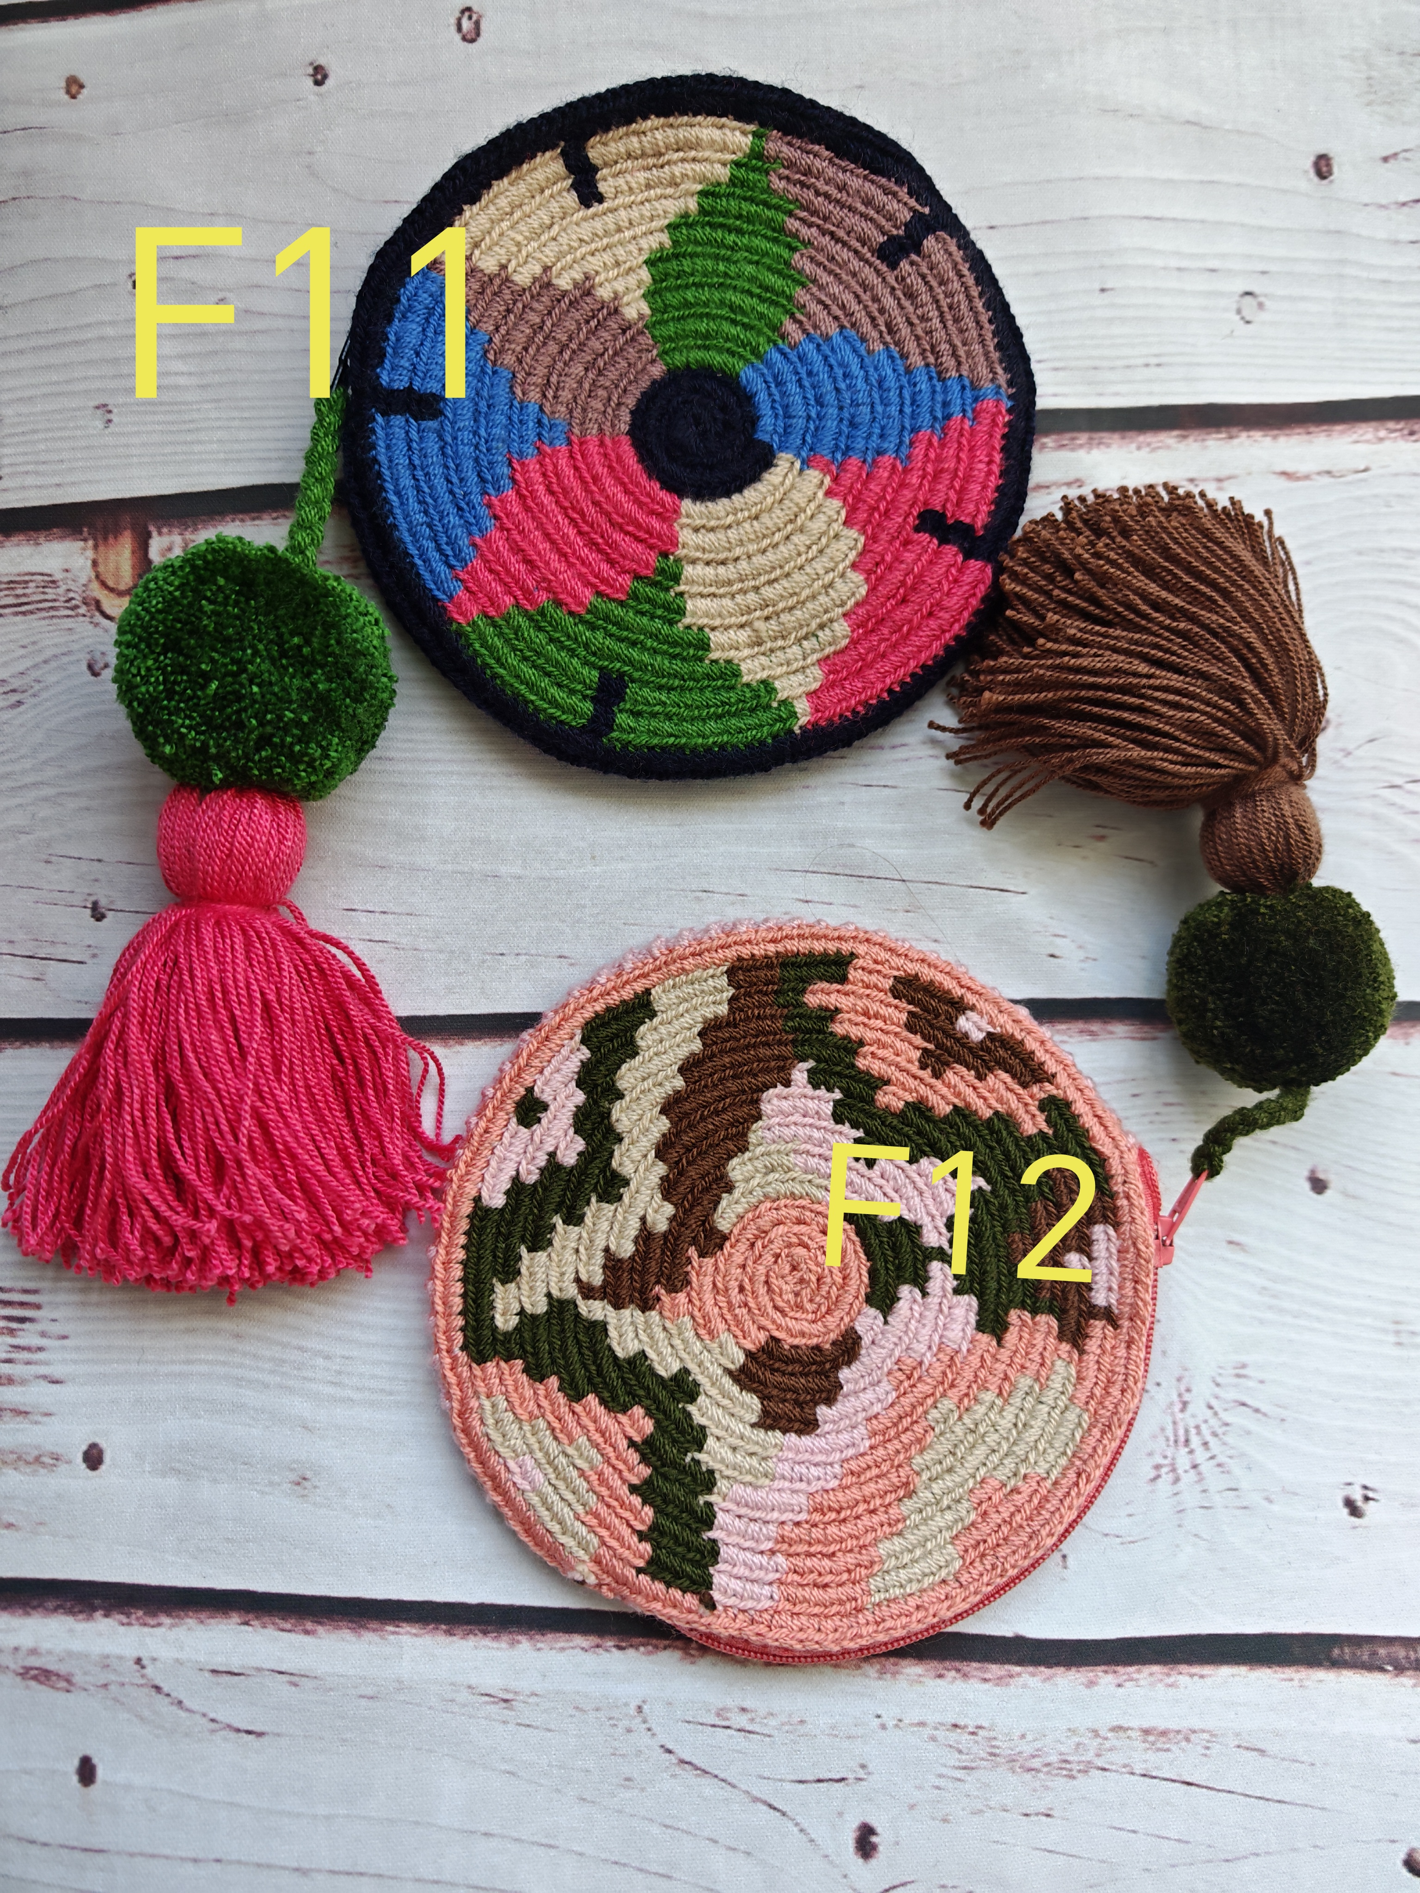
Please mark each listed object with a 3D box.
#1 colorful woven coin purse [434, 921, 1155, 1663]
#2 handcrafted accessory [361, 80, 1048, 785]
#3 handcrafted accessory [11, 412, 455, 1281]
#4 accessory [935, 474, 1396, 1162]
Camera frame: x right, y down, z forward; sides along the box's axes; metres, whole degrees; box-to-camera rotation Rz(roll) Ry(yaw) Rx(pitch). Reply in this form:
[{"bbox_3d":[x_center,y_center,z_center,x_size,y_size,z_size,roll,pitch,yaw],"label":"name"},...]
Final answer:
[{"bbox_3d":[0.013,0.059,0.228,0.127,0.020,0.127,0,87,6],"label":"colorful woven coin purse"},{"bbox_3d":[-0.006,-0.096,0.239,0.127,0.020,0.131,0,87,6],"label":"handcrafted accessory"},{"bbox_3d":[-0.094,-0.023,0.245,0.089,0.048,0.180,3,87,6],"label":"handcrafted accessory"},{"bbox_3d":[0.081,-0.023,0.219,0.067,0.034,0.118,-20,85,4],"label":"accessory"}]

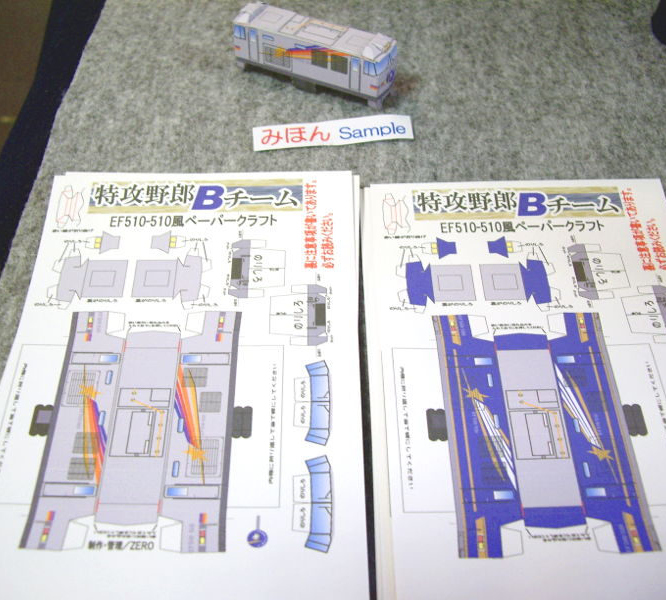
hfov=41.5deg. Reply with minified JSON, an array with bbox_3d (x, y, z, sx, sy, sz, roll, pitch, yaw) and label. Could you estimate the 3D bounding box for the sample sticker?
[{"bbox_3d":[0.000,-0.059,0.311,0.057,0.002,0.013,-5,52,-4],"label":"sample sticker"}]

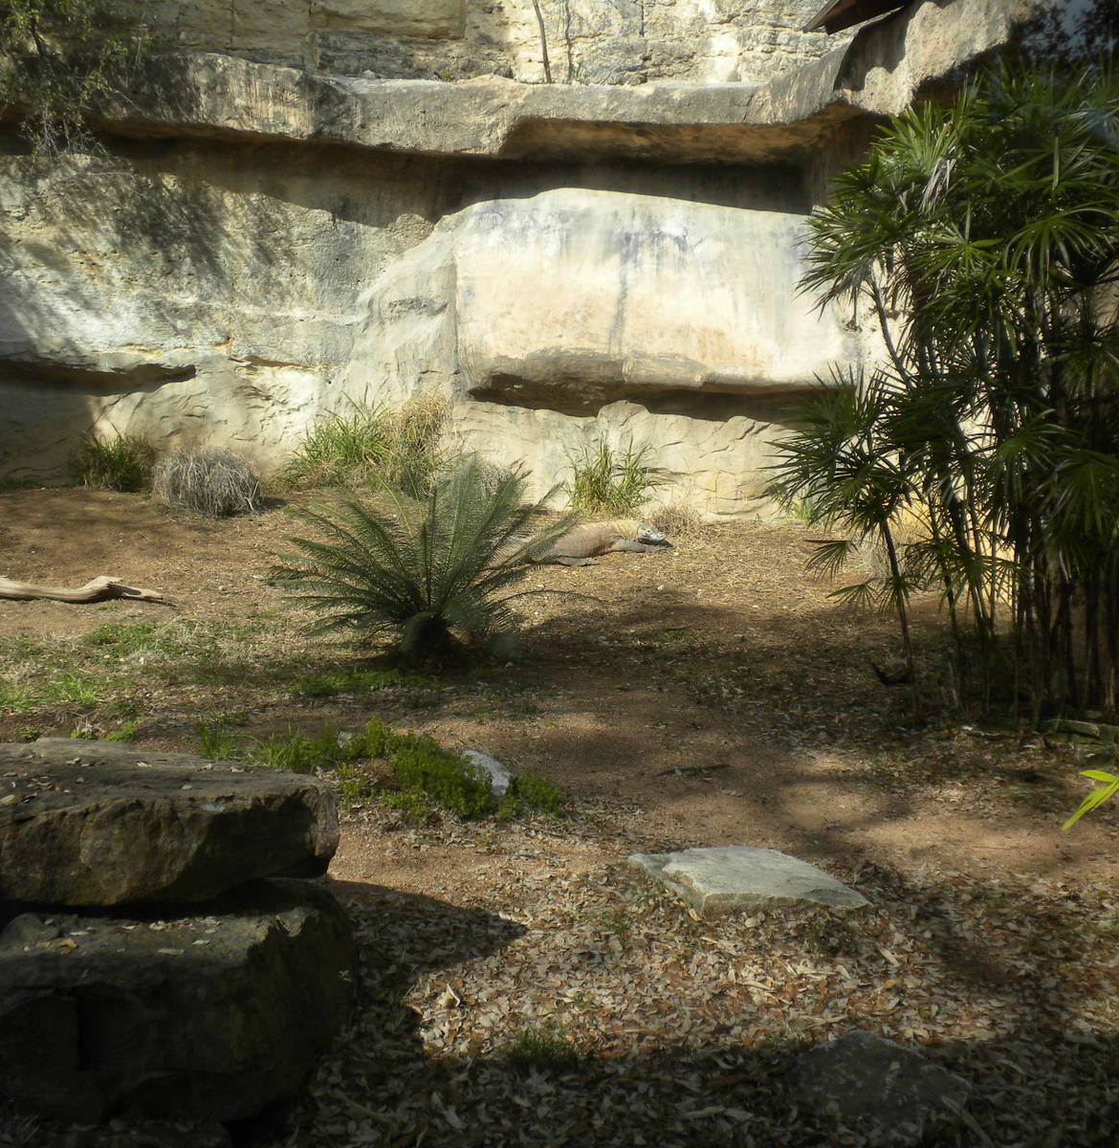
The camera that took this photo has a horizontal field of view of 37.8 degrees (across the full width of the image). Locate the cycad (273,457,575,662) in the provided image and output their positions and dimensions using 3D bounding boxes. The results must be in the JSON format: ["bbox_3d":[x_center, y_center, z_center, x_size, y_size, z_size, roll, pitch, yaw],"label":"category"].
[{"bbox_3d":[-0.640,-0.101,7.888,1.480,0.960,1.400,0,6,0],"label":"cycad"}]

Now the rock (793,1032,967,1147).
[{"bbox_3d":[0.635,1.005,3.223,0.310,0.080,0.310,6,9,45],"label":"rock"}]

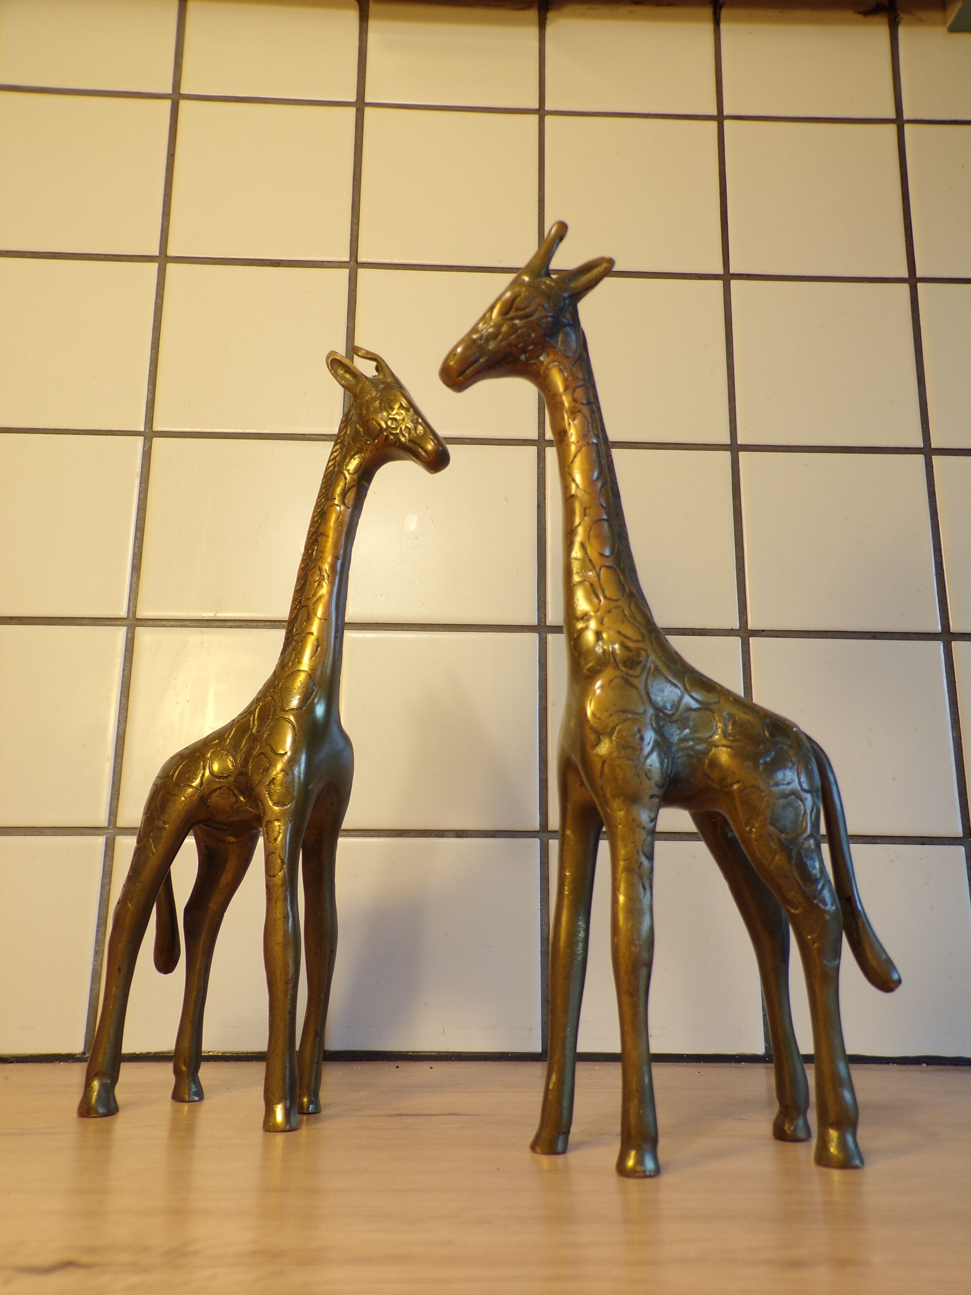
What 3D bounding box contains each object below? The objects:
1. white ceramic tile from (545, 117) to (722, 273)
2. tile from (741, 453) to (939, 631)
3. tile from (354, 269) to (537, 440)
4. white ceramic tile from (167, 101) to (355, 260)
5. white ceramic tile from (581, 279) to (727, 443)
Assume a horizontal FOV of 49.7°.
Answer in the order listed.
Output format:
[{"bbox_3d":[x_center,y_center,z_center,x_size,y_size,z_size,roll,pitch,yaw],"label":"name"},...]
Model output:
[{"bbox_3d":[0.083,-0.255,0.591,0.099,0.099,0.008,1,-13,-2],"label":"white ceramic tile"},{"bbox_3d":[0.184,-0.054,0.548,0.099,0.099,0.008,1,-13,-2],"label":"tile"},{"bbox_3d":[-0.021,-0.156,0.562,0.099,0.098,0.008,1,-13,-2],"label":"tile"},{"bbox_3d":[-0.122,-0.257,0.582,0.099,0.098,0.008,1,-13,-2],"label":"white ceramic tile"},{"bbox_3d":[0.082,-0.155,0.566,0.099,0.098,0.008,1,-13,-2],"label":"white ceramic tile"}]

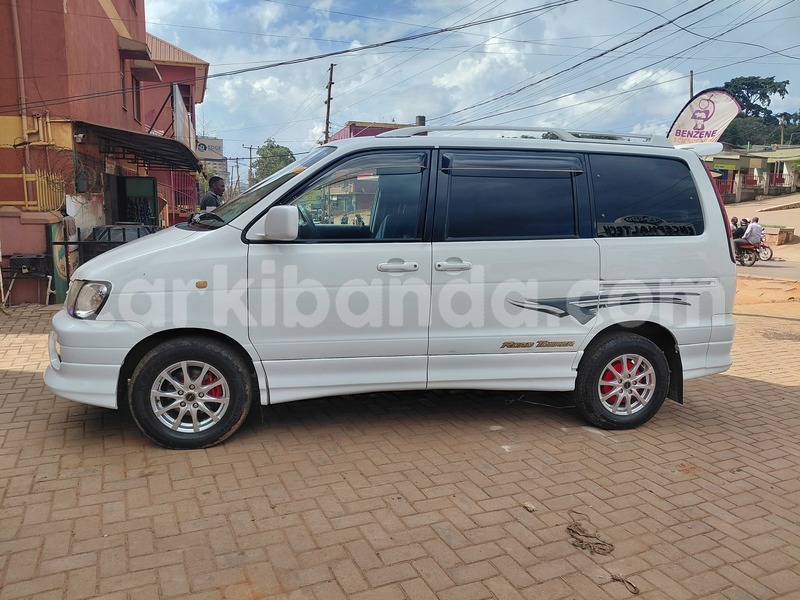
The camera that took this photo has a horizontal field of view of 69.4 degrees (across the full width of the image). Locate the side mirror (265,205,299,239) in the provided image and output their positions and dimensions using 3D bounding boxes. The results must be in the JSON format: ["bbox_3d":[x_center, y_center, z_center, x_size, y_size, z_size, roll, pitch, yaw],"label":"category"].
[{"bbox_3d":[-0.618,-0.406,3.027,0.165,0.190,0.200,0,10,-12],"label":"side mirror"}]

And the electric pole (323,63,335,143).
[{"bbox_3d":[-4.350,-9.066,33.741,0.400,9.000,0.300,9,10,17],"label":"electric pole"}]

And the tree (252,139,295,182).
[{"bbox_3d":[-12.819,-12.364,58.611,4.500,7.400,4.500,2,10,0],"label":"tree"}]

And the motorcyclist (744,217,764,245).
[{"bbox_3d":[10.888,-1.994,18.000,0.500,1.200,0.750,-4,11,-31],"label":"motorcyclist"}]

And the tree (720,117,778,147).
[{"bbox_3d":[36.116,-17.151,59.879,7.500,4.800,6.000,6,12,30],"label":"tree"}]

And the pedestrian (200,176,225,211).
[{"bbox_3d":[-2.293,-0.678,7.137,0.360,1.660,0.460,0,10,-12],"label":"pedestrian"}]

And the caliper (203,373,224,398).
[{"bbox_3d":[-1.086,0.498,3.365,0.131,0.169,0.090,0,7,-11],"label":"caliper"}]

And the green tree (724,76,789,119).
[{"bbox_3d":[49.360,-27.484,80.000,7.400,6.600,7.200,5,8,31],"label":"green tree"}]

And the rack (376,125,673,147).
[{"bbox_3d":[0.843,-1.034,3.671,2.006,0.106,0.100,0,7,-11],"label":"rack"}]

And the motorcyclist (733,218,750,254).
[{"bbox_3d":[11.821,-2.198,20.000,0.700,1.260,0.520,6,8,36],"label":"motorcyclist"}]

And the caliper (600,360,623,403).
[{"bbox_3d":[1.409,0.535,3.841,0.135,0.270,0.085,0,10,-12],"label":"caliper"}]

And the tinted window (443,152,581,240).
[{"bbox_3d":[0.697,-0.634,3.538,0.886,0.536,0.060,0,-1,-11],"label":"tinted window"}]

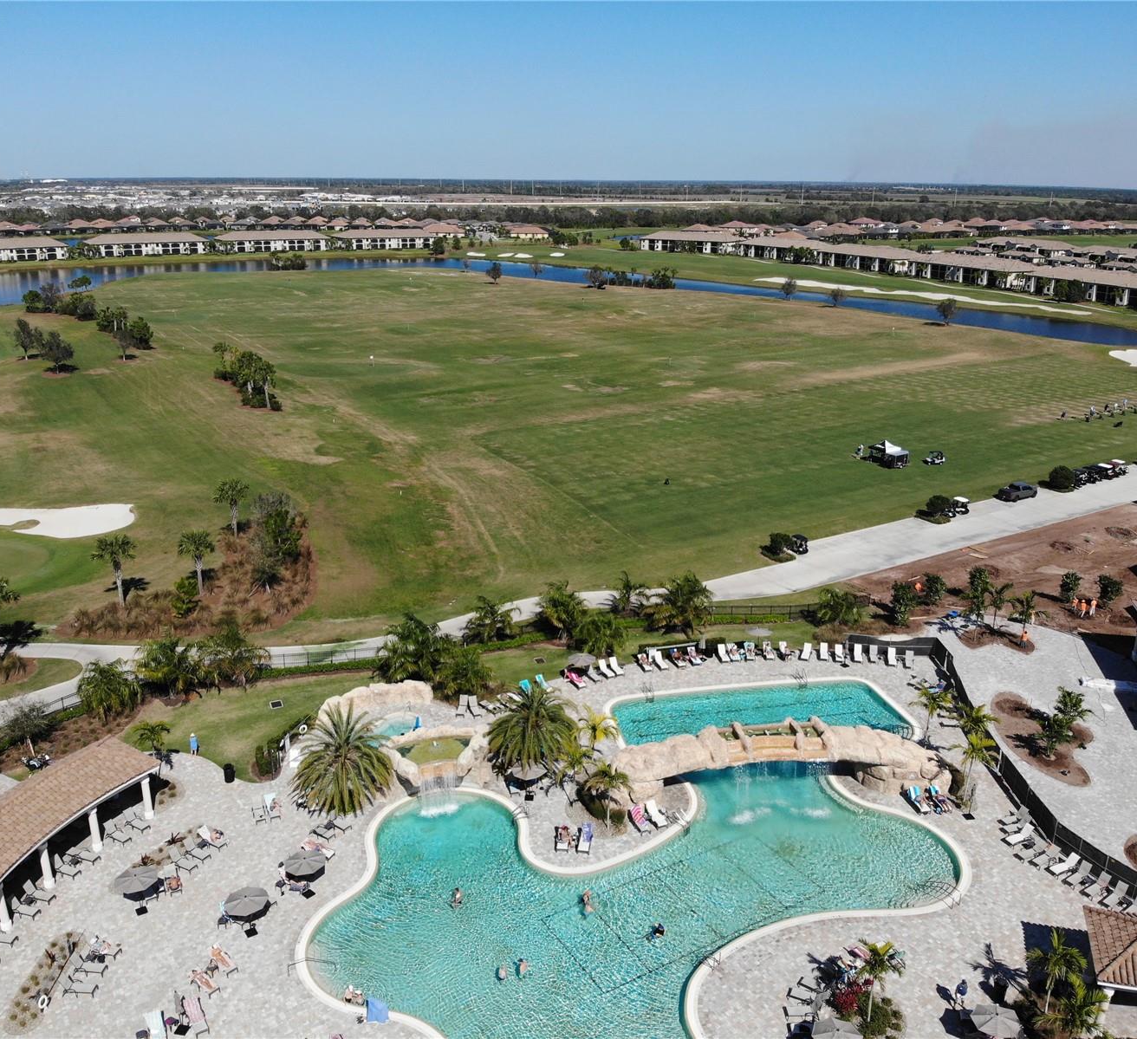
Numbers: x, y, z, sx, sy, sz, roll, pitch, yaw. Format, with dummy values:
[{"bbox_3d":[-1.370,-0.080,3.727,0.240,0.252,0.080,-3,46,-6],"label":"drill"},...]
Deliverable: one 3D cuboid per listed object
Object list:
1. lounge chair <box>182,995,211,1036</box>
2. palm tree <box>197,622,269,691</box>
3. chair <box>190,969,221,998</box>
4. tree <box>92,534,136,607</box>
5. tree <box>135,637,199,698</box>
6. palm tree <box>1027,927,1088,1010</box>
[{"bbox_3d":[-19.386,26.034,50.294,0.700,0.970,1.925,-13,23,-33],"label":"lounge chair"},{"bbox_3d":[-25.828,10.551,74.374,5.300,5.400,5.300,-7,21,-20],"label":"palm tree"},{"bbox_3d":[-19.790,25.363,52.552,1.727,0.720,0.680,15,24,36],"label":"chair"},{"bbox_3d":[-42.016,4.955,89.657,4.250,7.200,4.250,-9,22,-25],"label":"tree"},{"bbox_3d":[-33.947,12.620,81.118,5.200,5.400,5.200,1,19,0],"label":"tree"},{"bbox_3d":[23.420,21.876,46.378,2.950,5.100,2.950,13,23,31],"label":"palm tree"}]

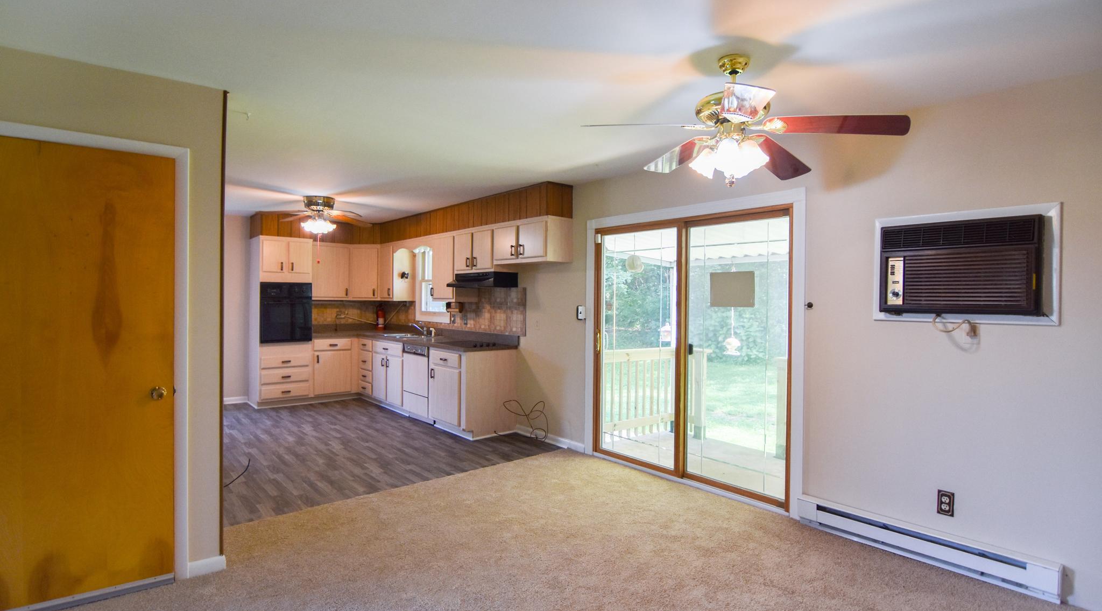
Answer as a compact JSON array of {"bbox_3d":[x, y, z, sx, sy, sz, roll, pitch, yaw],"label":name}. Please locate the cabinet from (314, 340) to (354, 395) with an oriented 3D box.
[{"bbox_3d":[-3.140,0.824,6.887,0.523,0.760,0.590,0,1,-41],"label":"cabinet"}]

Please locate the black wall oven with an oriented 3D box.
[{"bbox_3d":[-3.498,0.086,6.398,0.580,0.745,0.550,0,1,-38],"label":"black wall oven"}]

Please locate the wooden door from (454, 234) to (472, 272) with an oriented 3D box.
[{"bbox_3d":[-0.949,-0.582,5.353,0.030,0.390,0.325,1,0,-42],"label":"wooden door"}]

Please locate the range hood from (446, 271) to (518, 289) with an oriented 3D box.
[{"bbox_3d":[-0.762,-0.265,5.279,0.439,0.160,0.750,1,0,-42],"label":"range hood"}]

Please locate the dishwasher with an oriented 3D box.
[{"bbox_3d":[-1.346,0.864,5.844,0.590,0.815,0.590,0,1,-44],"label":"dishwasher"}]

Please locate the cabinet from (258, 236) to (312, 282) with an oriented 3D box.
[{"bbox_3d":[-3.503,-0.569,6.394,0.590,0.570,0.550,0,1,-38],"label":"cabinet"}]

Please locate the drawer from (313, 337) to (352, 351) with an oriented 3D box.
[{"bbox_3d":[-3.030,0.522,6.662,0.475,0.152,0.440,1,0,-42],"label":"drawer"}]

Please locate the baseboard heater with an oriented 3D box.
[{"bbox_3d":[2.043,1.339,2.780,0.068,0.162,1.178,0,1,-44],"label":"baseboard heater"}]

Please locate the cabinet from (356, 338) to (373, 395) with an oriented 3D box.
[{"bbox_3d":[-2.236,0.811,6.752,0.634,0.763,0.490,1,0,-42],"label":"cabinet"}]

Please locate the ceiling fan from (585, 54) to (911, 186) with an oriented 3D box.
[{"bbox_3d":[0.790,-0.796,2.124,1.300,0.530,1.300,1,1,20],"label":"ceiling fan"}]

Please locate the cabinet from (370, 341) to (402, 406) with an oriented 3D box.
[{"bbox_3d":[-1.859,0.837,6.366,0.590,0.765,0.832,0,1,-44],"label":"cabinet"}]

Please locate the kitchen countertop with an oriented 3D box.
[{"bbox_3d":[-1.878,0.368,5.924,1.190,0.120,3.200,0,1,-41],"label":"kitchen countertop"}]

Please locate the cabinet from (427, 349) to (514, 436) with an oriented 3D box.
[{"bbox_3d":[-0.830,0.890,5.228,0.610,0.870,0.690,0,1,-41],"label":"cabinet"}]

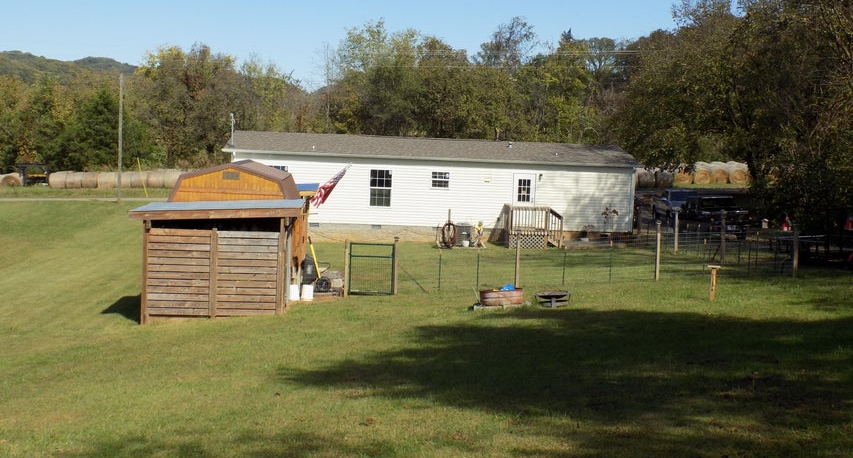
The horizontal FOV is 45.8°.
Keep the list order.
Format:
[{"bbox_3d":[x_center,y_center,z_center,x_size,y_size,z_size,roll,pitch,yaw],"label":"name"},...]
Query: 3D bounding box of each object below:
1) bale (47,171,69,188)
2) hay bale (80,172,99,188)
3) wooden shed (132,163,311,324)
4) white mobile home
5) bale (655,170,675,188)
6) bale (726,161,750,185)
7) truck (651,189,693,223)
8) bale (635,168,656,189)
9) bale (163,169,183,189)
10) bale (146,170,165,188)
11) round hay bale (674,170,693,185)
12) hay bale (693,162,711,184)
[{"bbox_3d":[-28.444,-3.782,78.000,1.270,1.280,1.280,2,4,-5],"label":"bale"},{"bbox_3d":[-29.304,-4.285,88.000,1.420,1.420,1.420,2,0,-3],"label":"hay bale"},{"bbox_3d":[-4.814,0.079,25.021,3.650,3.361,7.200,2,4,-5],"label":"wooden shed"},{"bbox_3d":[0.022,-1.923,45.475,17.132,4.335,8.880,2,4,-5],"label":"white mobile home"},{"bbox_3d":[20.062,-4.206,85.000,1.400,1.450,1.450,2,0,-6],"label":"bale"},{"bbox_3d":[24.315,-4.172,78.500,1.400,1.380,1.300,3,4,11],"label":"bale"},{"bbox_3d":[14.502,-1.305,57.839,2.000,1.880,5.700,2,4,2],"label":"truck"},{"bbox_3d":[16.802,-3.795,77.000,1.250,1.420,1.400,2,4,-5],"label":"bale"},{"bbox_3d":[-22.076,-4.267,88.000,1.420,1.420,1.420,2,0,-3],"label":"bale"},{"bbox_3d":[-23.557,-4.293,88.000,1.420,1.420,1.420,2,0,-3],"label":"bale"},{"bbox_3d":[21.872,-4.400,86.000,1.450,1.450,1.400,2,0,12],"label":"round hay bale"},{"bbox_3d":[23.404,-4.468,86.000,1.450,1.500,1.450,2,0,12],"label":"hay bale"}]

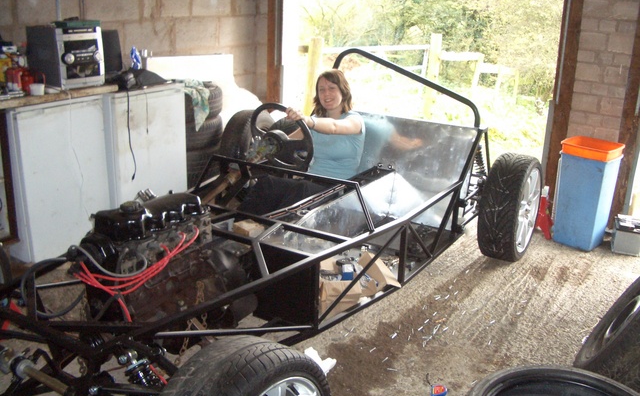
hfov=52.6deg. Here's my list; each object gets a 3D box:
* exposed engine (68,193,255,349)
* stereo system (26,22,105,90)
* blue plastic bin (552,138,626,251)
[{"bbox_3d":[-0.560,0.265,2.340,0.470,0.560,0.680,12,22,31],"label":"exposed engine"},{"bbox_3d":[-1.420,-0.800,3.640,0.300,0.322,0.270,15,23,35],"label":"stereo system"},{"bbox_3d":[1.585,-0.026,3.840,0.280,0.605,0.265,17,24,40],"label":"blue plastic bin"}]

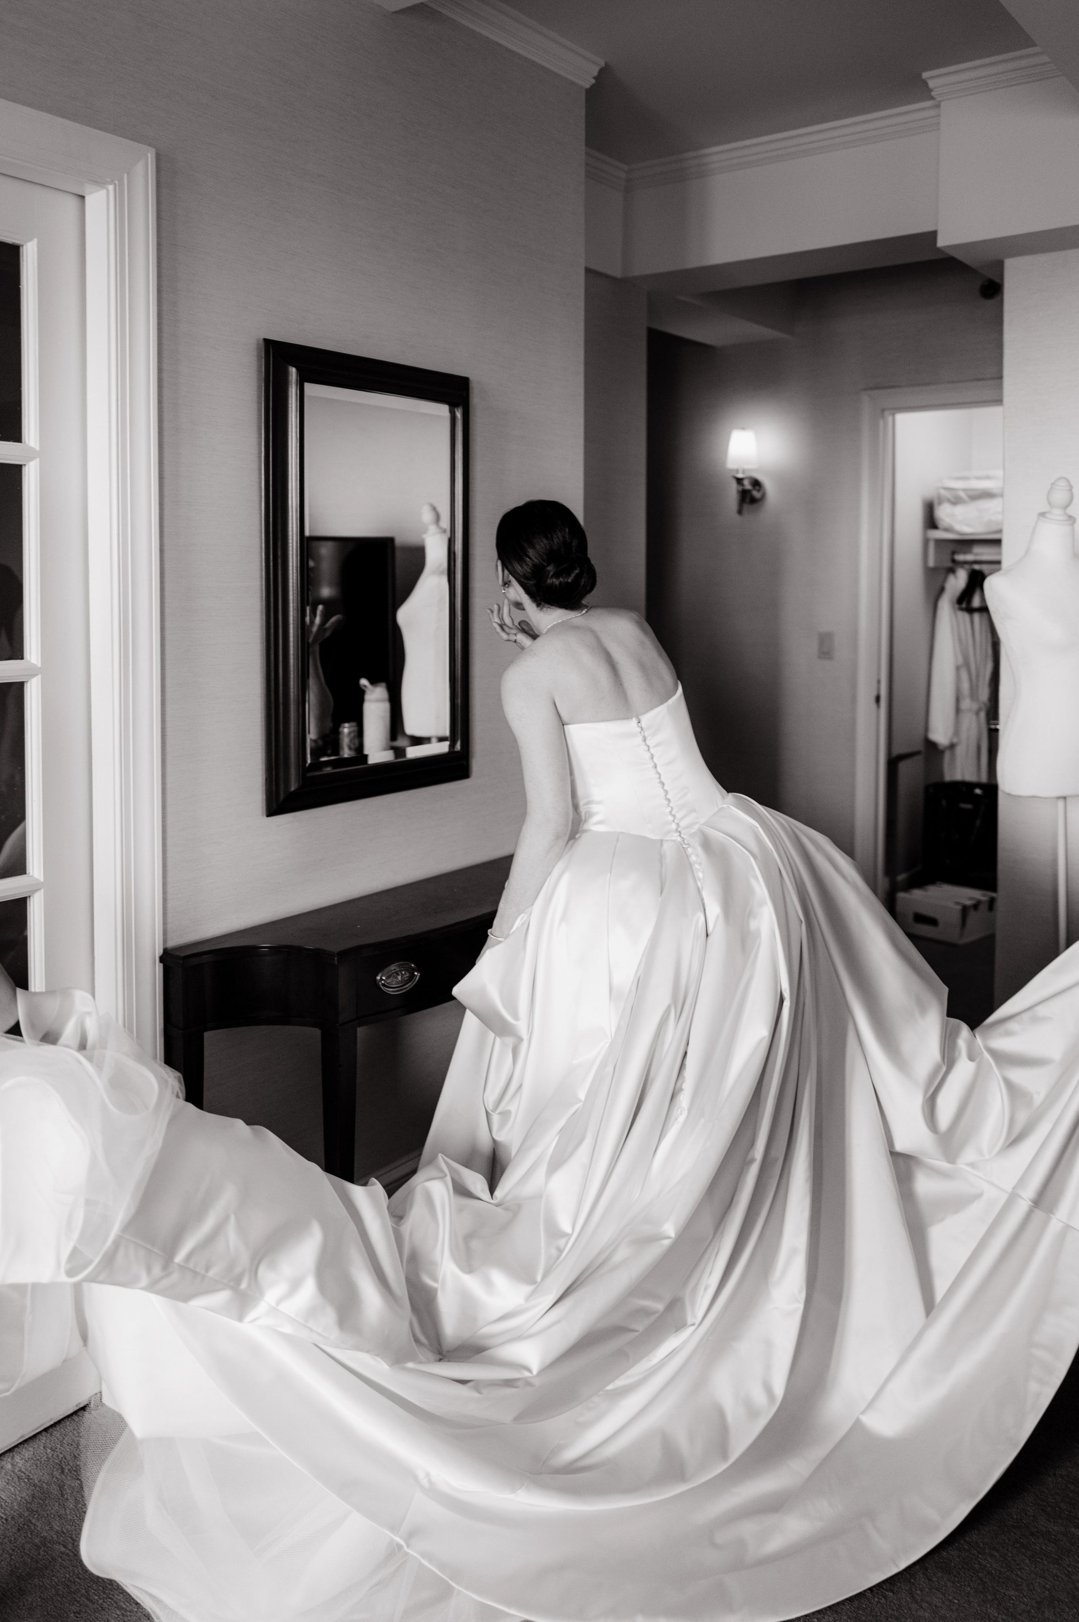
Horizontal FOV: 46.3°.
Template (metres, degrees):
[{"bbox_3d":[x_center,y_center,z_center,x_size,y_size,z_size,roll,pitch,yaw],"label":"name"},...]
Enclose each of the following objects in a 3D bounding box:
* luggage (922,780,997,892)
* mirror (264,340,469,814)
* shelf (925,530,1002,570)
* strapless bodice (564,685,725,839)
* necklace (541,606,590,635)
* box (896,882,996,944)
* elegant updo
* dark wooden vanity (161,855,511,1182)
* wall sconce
[{"bbox_3d":[1.878,0.164,5.420,0.390,0.580,0.250,5,8,37],"label":"luggage"},{"bbox_3d":[-0.335,-0.480,2.613,0.045,0.905,0.570,2,6,37],"label":"mirror"},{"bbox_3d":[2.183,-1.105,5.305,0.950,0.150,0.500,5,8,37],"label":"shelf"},{"bbox_3d":[0.197,-0.103,2.460,0.270,0.280,0.230,-14,-13,-24],"label":"strapless bodice"},{"bbox_3d":[0.034,-0.361,2.500,0.130,0.075,0.130,-10,-17,-30],"label":"necklace"},{"bbox_3d":[1.678,0.420,5.173,0.290,0.160,0.270,-5,8,-43],"label":"box"},{"bbox_3d":[0.014,-0.507,2.490,0.175,0.200,0.215,-7,-7,-37],"label":"elegant updo"},{"bbox_3d":[-0.234,0.585,2.575,0.310,0.800,1.060,5,8,37],"label":"dark wooden vanity"},{"bbox_3d":[0.855,-1.412,5.248,0.150,0.360,0.200,5,8,37],"label":"wall sconce"}]

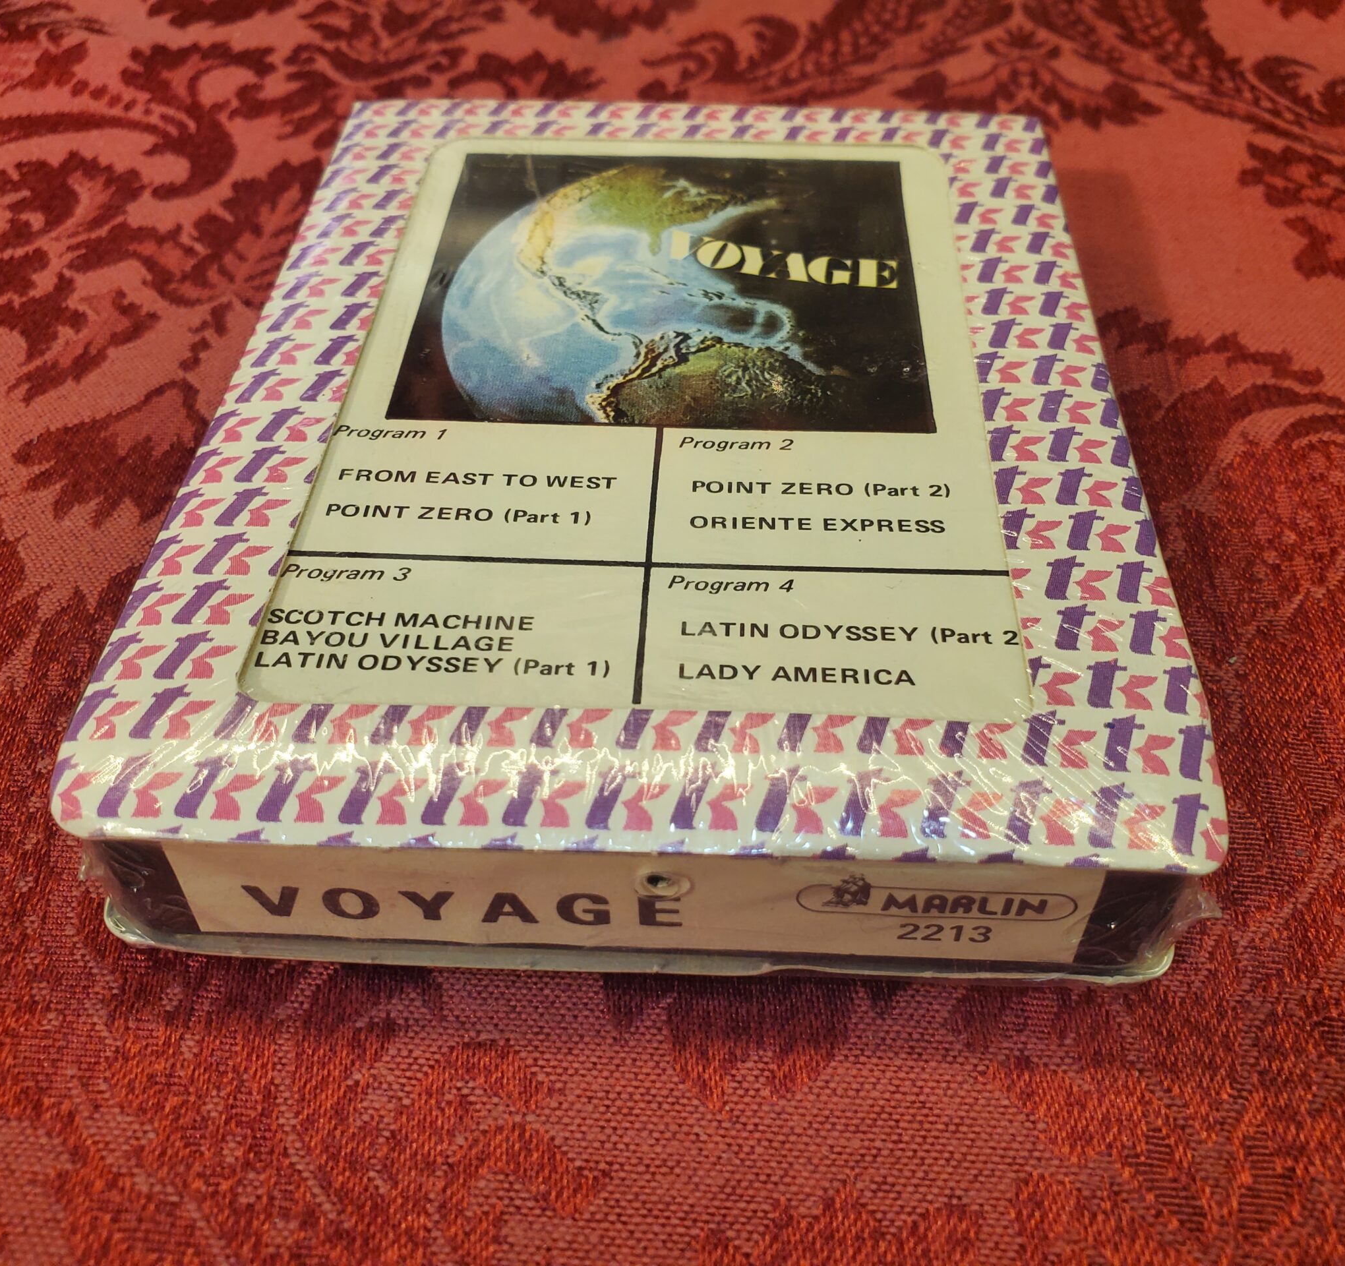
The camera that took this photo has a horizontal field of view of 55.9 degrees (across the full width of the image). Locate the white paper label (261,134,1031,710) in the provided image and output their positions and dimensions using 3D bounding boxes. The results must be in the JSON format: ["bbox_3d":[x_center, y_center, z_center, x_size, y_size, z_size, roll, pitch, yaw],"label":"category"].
[{"bbox_3d":[-0.001,-0.033,0.153,0.075,0.002,0.108,2,49,3],"label":"white paper label"}]

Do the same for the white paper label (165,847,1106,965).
[{"bbox_3d":[-0.004,0.025,0.117,0.084,0.018,0.002,2,49,3],"label":"white paper label"}]

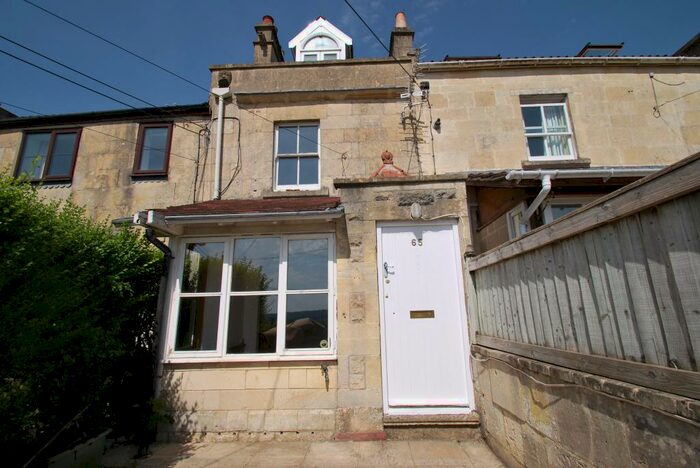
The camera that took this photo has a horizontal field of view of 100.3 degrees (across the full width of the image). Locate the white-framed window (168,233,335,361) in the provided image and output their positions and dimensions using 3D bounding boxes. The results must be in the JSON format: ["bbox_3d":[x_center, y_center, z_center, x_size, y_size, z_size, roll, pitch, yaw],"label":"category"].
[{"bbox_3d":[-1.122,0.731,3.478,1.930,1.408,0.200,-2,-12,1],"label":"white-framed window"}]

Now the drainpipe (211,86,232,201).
[{"bbox_3d":[-2.221,-1.558,4.923,0.300,2.020,0.200,-1,-12,1],"label":"drainpipe"}]

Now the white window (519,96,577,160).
[{"bbox_3d":[3.840,-1.981,5.683,0.896,1.180,0.100,-2,-12,1],"label":"white window"}]

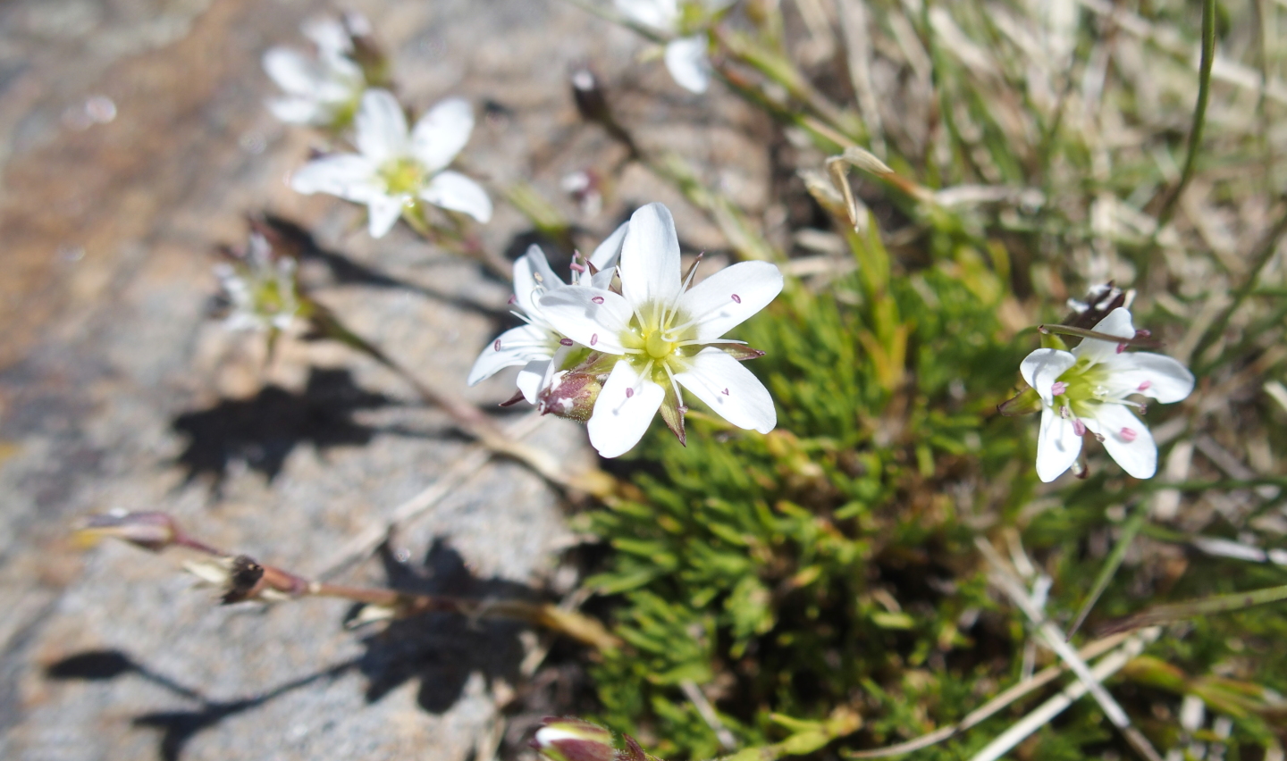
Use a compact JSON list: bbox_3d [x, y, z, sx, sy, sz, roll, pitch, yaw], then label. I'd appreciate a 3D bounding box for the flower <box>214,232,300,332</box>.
[{"bbox_3d":[-0.041,-0.010,0.167,0.009,0.008,0.011,-6,73,-5],"label":"flower"}]

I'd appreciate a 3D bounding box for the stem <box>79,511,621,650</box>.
[{"bbox_3d":[-0.028,0.019,0.146,0.051,0.006,0.007,13,90,-9],"label":"stem"}]

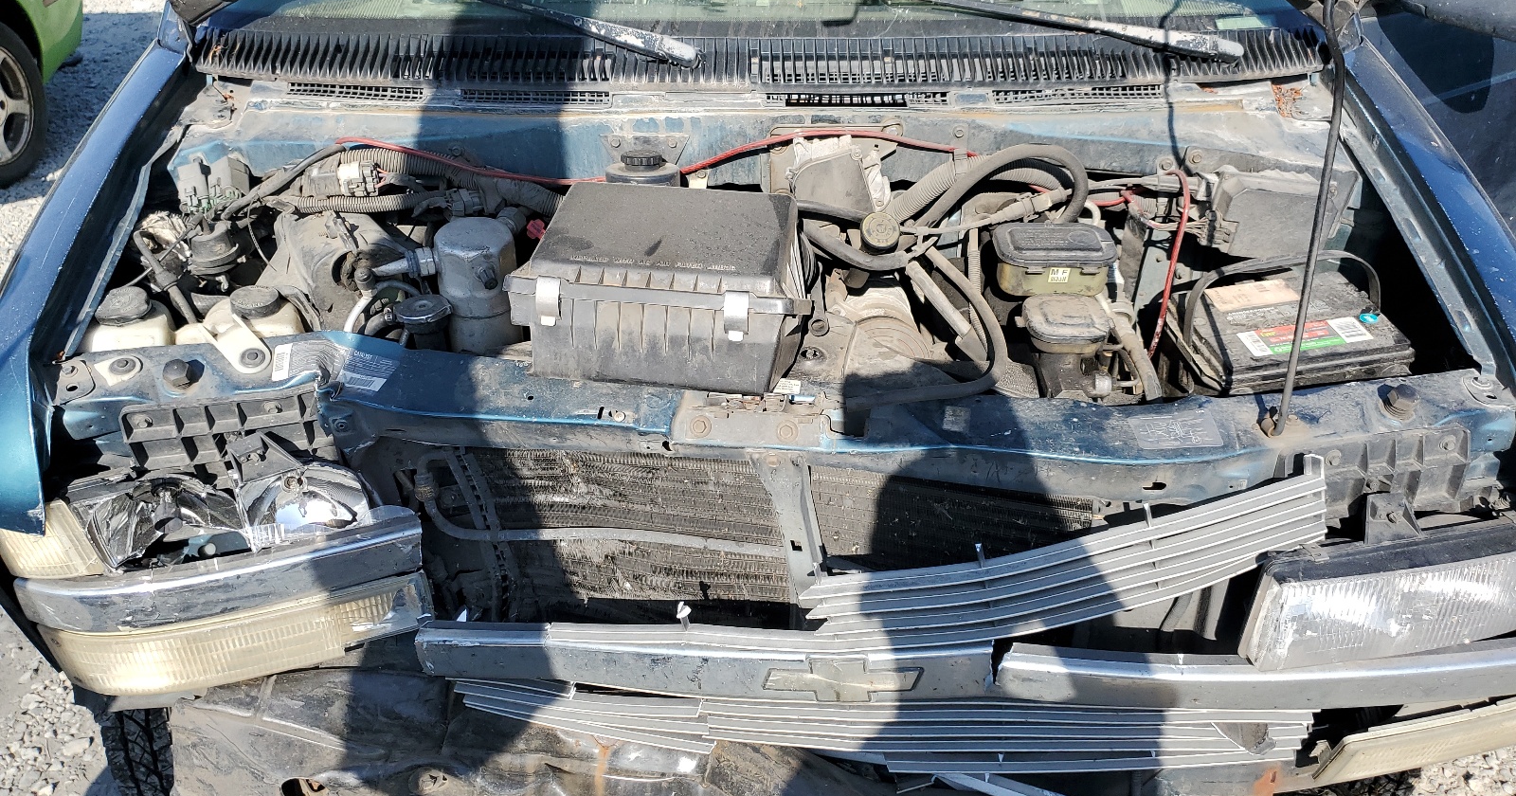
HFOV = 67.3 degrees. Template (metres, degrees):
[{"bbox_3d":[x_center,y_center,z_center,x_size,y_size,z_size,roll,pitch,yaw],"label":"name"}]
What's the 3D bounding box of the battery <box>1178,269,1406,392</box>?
[{"bbox_3d":[0.649,-0.022,1.453,0.235,0.186,0.180,-4,35,-6],"label":"battery"}]

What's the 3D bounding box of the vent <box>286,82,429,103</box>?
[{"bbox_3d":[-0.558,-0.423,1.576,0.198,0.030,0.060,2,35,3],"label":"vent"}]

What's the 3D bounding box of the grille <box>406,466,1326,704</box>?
[{"bbox_3d":[0.109,0.193,1.133,0.922,0.203,0.134,-1,35,-2],"label":"grille"}]

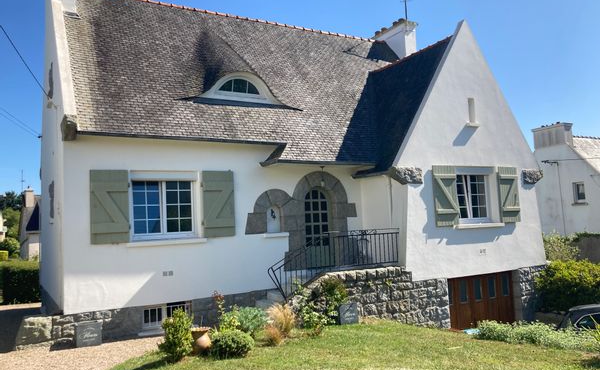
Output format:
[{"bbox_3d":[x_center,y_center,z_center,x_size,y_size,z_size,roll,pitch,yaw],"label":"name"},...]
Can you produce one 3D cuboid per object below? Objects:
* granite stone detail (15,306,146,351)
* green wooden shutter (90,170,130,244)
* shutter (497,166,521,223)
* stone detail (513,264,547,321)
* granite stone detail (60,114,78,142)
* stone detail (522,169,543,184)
[{"bbox_3d":[-3.947,2.585,8.878,2.170,0.628,0.350,0,-6,-30],"label":"granite stone detail"},{"bbox_3d":[-3.708,0.429,9.526,0.717,1.439,0.051,0,-5,-32],"label":"green wooden shutter"},{"bbox_3d":[5.470,0.261,12.647,0.740,1.430,0.060,0,-6,-30],"label":"shutter"},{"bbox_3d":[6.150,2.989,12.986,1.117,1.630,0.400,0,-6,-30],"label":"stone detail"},{"bbox_3d":[-4.218,-1.044,8.841,0.245,0.416,0.500,0,-6,-30],"label":"granite stone detail"},{"bbox_3d":[6.254,-0.216,13.245,0.869,0.374,0.283,0,-5,-32],"label":"stone detail"}]

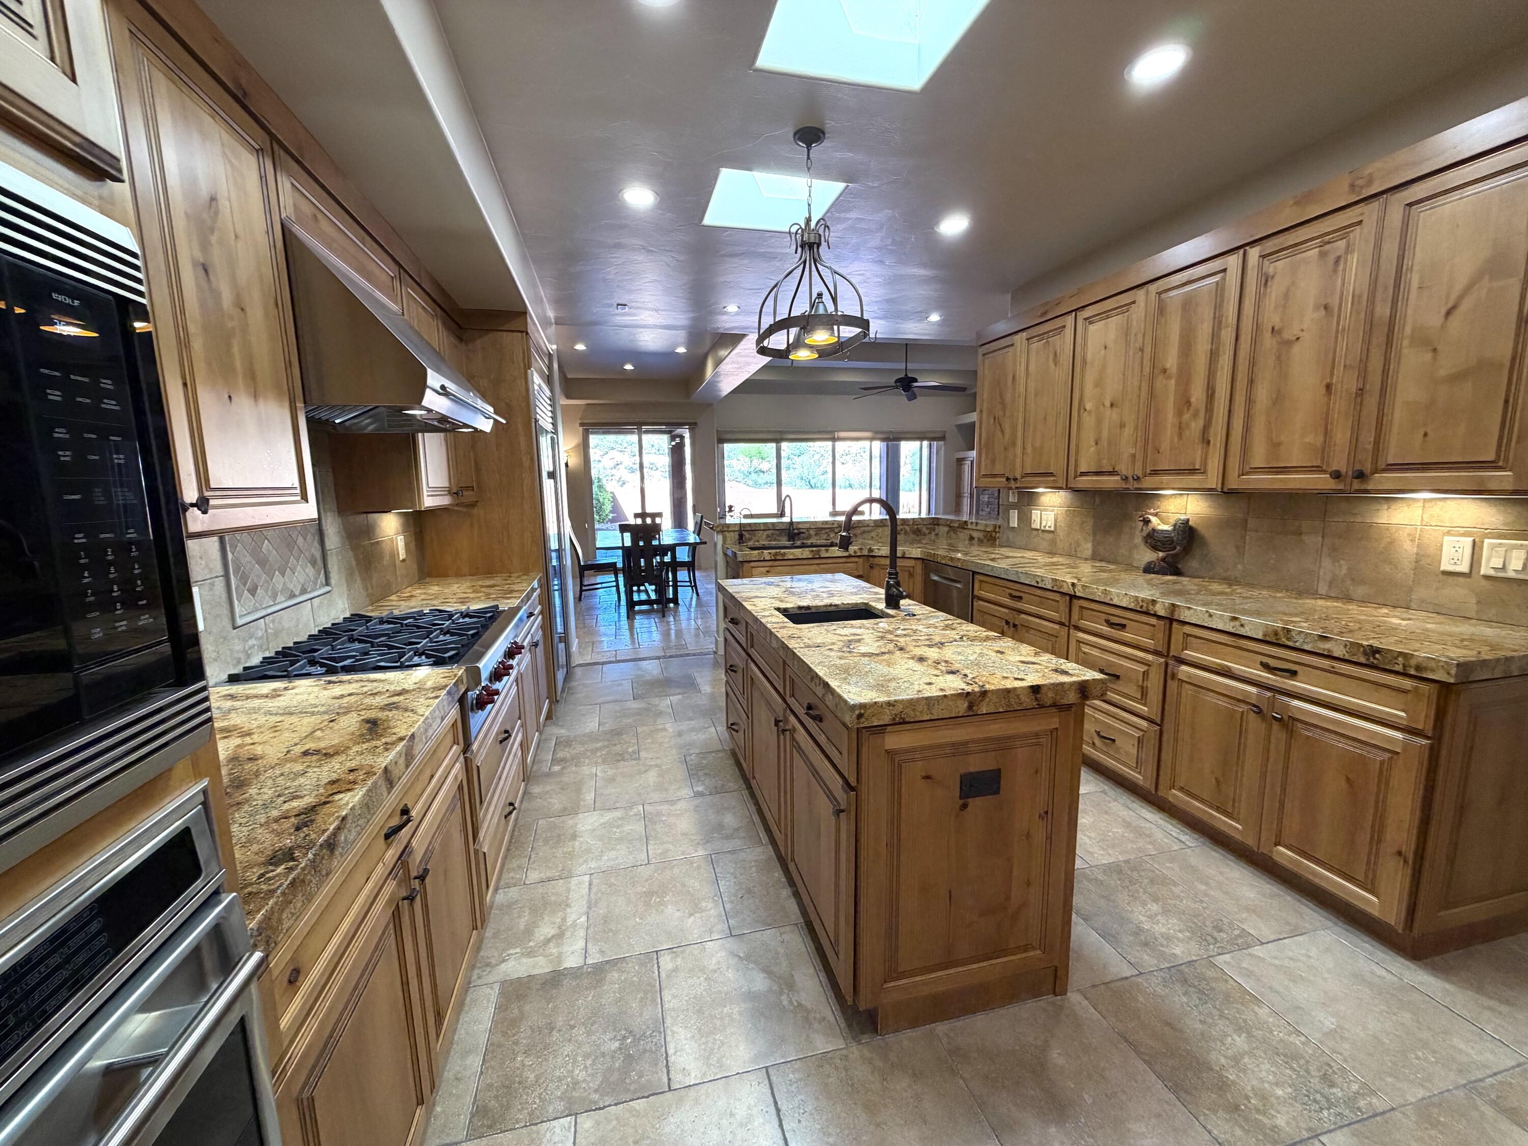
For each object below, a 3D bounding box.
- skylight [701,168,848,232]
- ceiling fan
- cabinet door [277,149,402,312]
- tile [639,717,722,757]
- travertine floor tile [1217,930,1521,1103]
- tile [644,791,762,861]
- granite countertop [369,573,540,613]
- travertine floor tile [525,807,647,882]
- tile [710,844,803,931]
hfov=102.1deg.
[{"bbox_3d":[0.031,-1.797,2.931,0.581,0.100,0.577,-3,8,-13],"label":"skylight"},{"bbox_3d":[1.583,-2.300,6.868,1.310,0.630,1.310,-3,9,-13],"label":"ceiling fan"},{"bbox_3d":[-1.264,-0.990,1.887,0.020,0.171,0.896,-3,9,-13],"label":"cabinet door"},{"bbox_3d":[-0.486,0.948,3.526,0.450,0.012,0.450,-3,8,-13],"label":"tile"},{"bbox_3d":[1.601,1.178,1.677,0.450,0.012,0.450,-3,8,-13],"label":"travertine floor tile"},{"bbox_3d":[-0.269,1.079,2.641,0.455,0.013,0.449,-3,9,-13],"label":"tile"},{"bbox_3d":[-1.475,0.117,3.057,0.614,0.055,1.025,-3,8,-13],"label":"granite countertop"},{"bbox_3d":[-0.712,1.103,2.534,0.449,0.013,0.452,-3,9,-13],"label":"travertine floor tile"},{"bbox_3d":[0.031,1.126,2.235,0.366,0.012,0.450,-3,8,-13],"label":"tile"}]

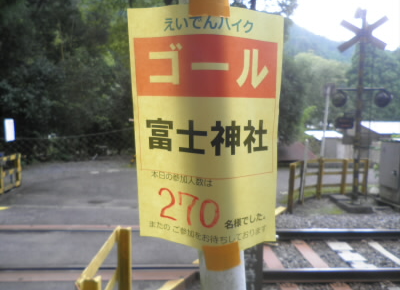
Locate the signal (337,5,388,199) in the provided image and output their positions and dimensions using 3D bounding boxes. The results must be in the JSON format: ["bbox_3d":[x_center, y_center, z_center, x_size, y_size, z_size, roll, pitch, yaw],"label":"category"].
[{"bbox_3d":[3.986,-0.910,7.686,1.270,4.700,0.500,3,4,18],"label":"signal"}]

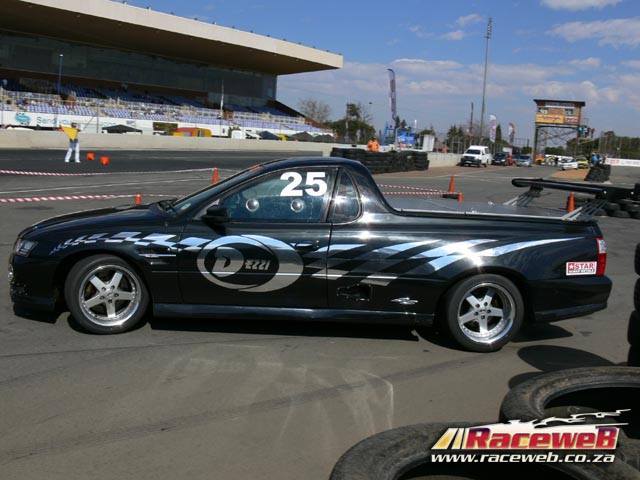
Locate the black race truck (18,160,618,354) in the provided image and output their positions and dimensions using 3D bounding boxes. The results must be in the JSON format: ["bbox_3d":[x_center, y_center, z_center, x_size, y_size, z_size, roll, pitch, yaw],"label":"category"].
[{"bbox_3d":[0.015,-0.024,5.736,5.080,1.450,1.860,3,9,-3],"label":"black race truck"}]

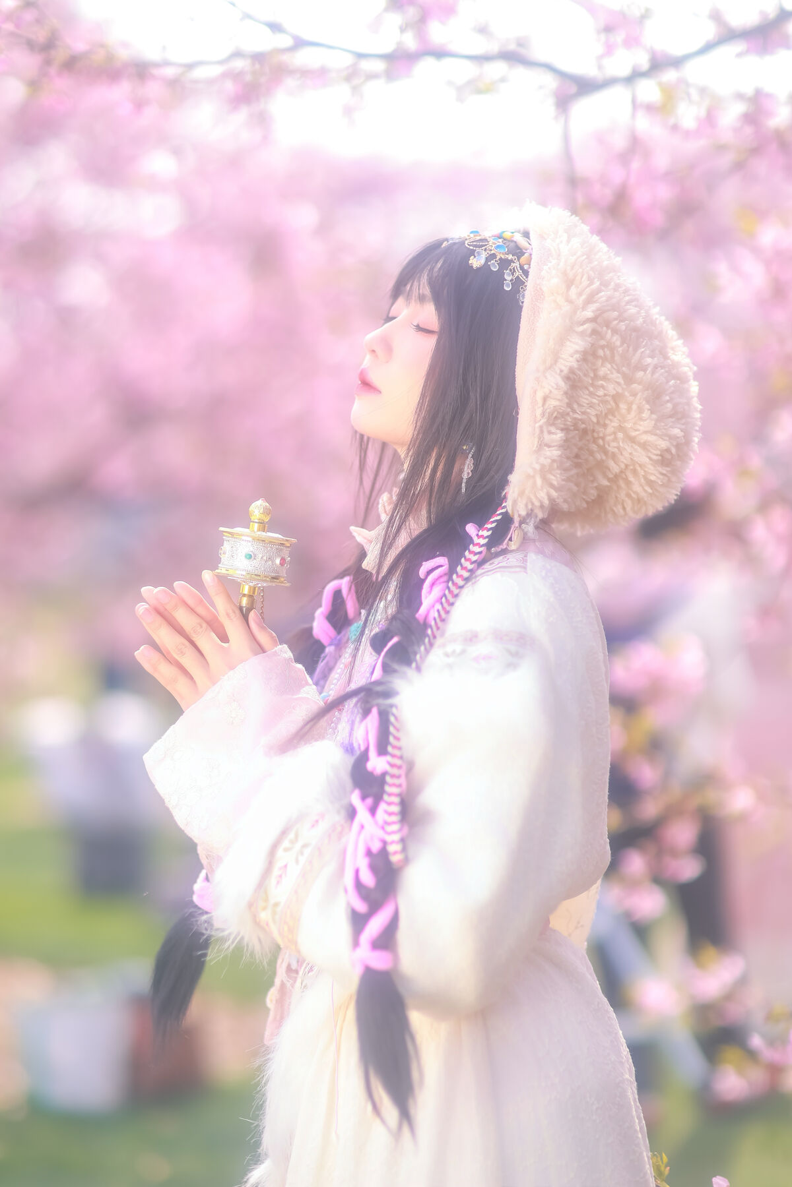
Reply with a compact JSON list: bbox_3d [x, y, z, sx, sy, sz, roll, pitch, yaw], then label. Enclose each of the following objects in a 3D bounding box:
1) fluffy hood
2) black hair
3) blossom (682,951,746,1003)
[{"bbox_3d":[0.178,-0.193,2.380,0.175,0.280,0.240,0,-1,-15],"label":"fluffy hood"},{"bbox_3d":[-0.032,0.077,2.360,0.340,0.770,0.280,0,-1,-20],"label":"black hair"},{"bbox_3d":[0.345,0.415,3.000,0.064,0.053,0.050,0,-1,11],"label":"blossom"}]

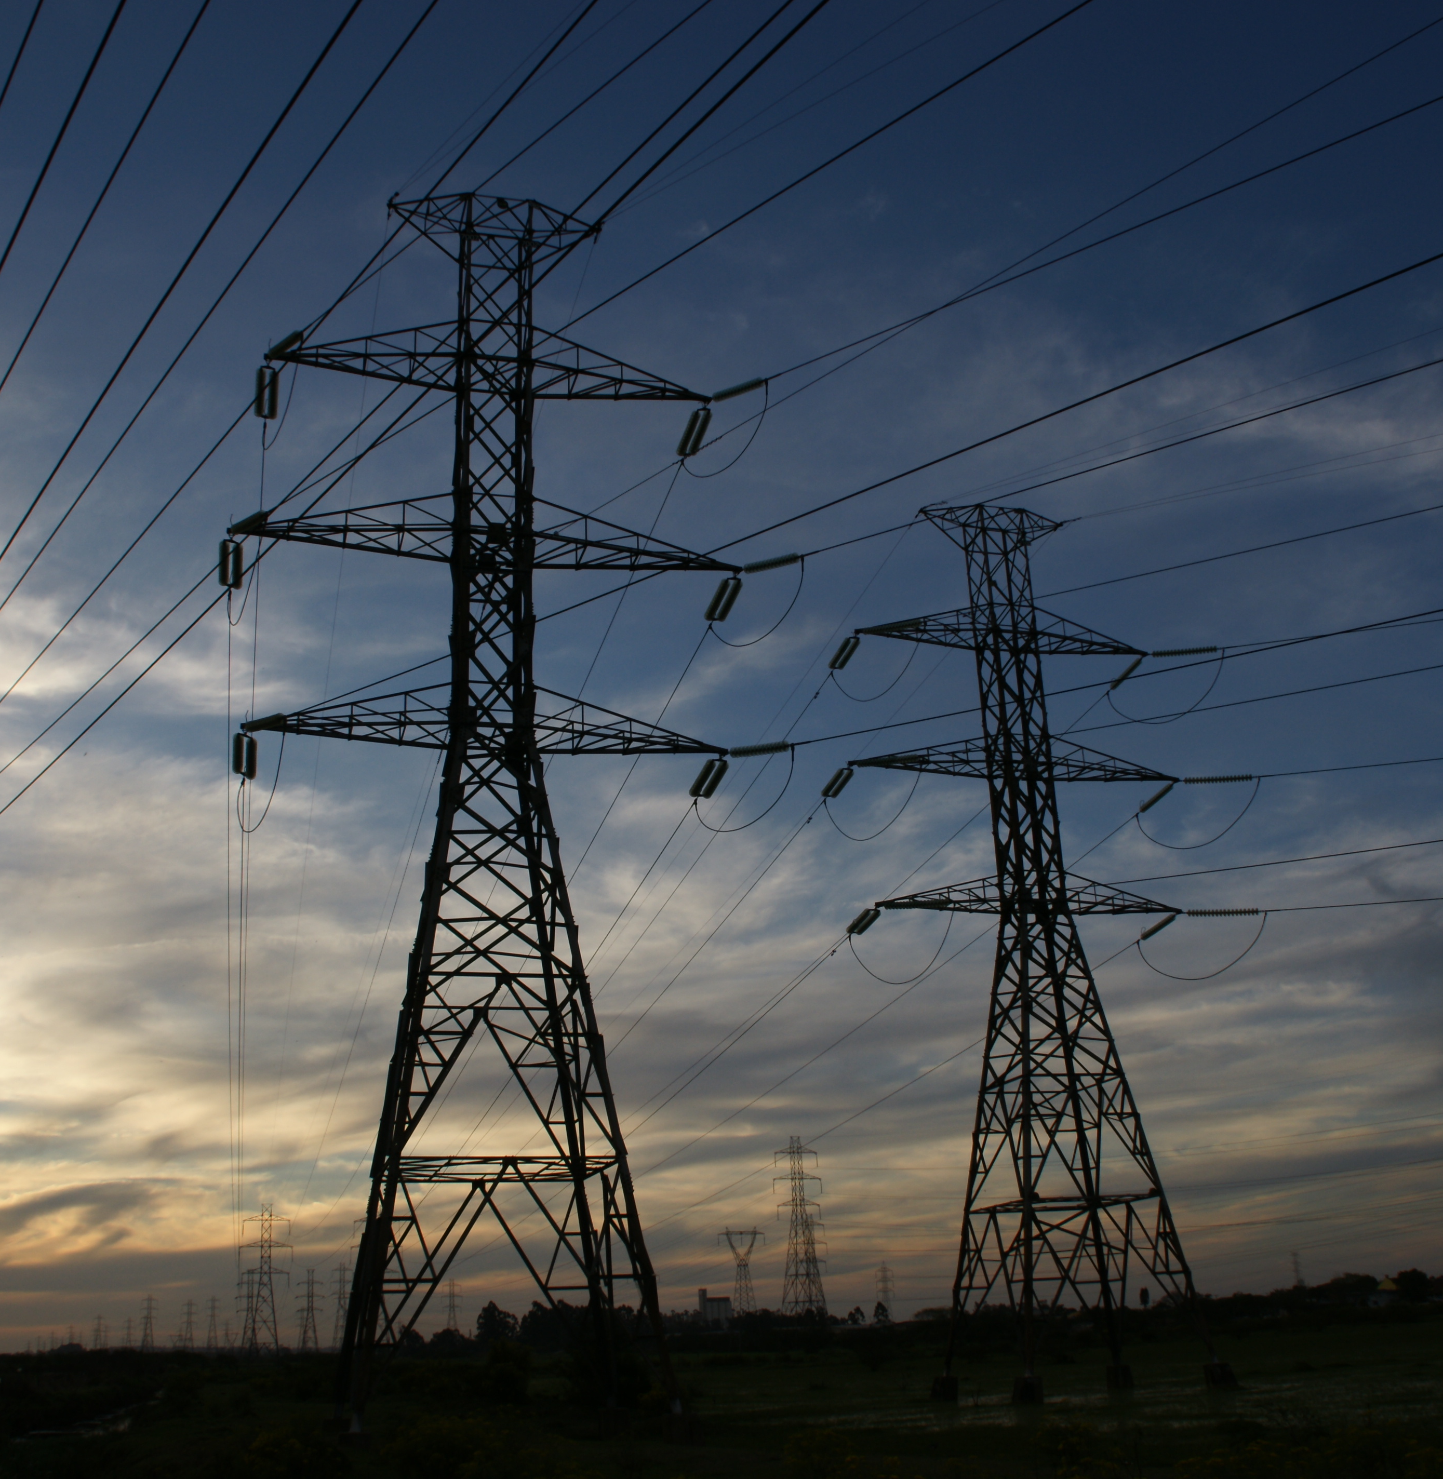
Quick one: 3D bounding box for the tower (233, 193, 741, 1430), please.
[{"bbox_3d":[-5.946,0.085,43.677,14.008,33.122,7.107,3,-20,-15],"label":"tower"}]

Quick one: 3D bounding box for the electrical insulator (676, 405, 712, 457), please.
[{"bbox_3d":[-0.800,-9.258,50.146,0.550,0.280,2.300,4,-30,-19],"label":"electrical insulator"}]

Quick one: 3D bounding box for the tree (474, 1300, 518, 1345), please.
[{"bbox_3d":[-40.618,105.317,299.909,7.700,7.969,7.200,0,-19,-7],"label":"tree"}]

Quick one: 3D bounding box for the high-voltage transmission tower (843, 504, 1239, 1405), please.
[{"bbox_3d":[11.804,6.735,62.720,14.008,33.654,7.622,3,-20,-15],"label":"high-voltage transmission tower"}]

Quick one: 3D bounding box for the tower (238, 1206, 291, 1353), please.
[{"bbox_3d":[-92.841,110.356,340.317,10.600,29.210,5.200,3,-20,-15],"label":"tower"}]

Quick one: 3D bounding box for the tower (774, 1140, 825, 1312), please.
[{"bbox_3d":[17.055,104.264,351.974,11.300,39.281,7.000,7,-21,-26],"label":"tower"}]

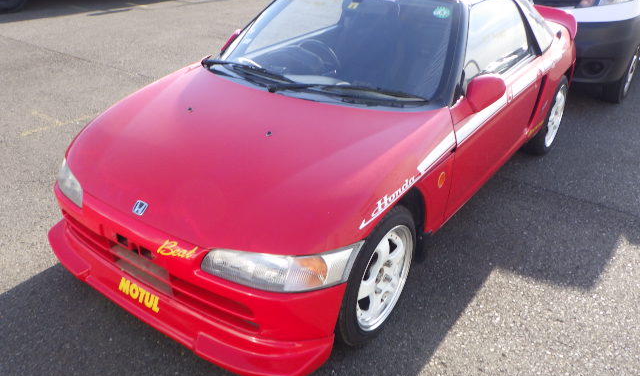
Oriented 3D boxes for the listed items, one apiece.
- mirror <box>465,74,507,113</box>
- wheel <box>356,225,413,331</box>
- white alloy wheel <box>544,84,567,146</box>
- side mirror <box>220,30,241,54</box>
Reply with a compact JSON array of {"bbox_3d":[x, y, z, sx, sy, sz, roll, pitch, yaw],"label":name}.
[{"bbox_3d":[0.662,-0.380,2.057,0.170,0.135,0.120,18,31,32],"label":"mirror"},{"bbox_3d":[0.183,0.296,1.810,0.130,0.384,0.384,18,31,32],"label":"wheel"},{"bbox_3d":[1.526,-0.493,3.475,0.130,0.410,0.410,18,31,32],"label":"white alloy wheel"},{"bbox_3d":[-0.470,-0.765,2.804,0.170,0.135,0.120,18,31,32],"label":"side mirror"}]

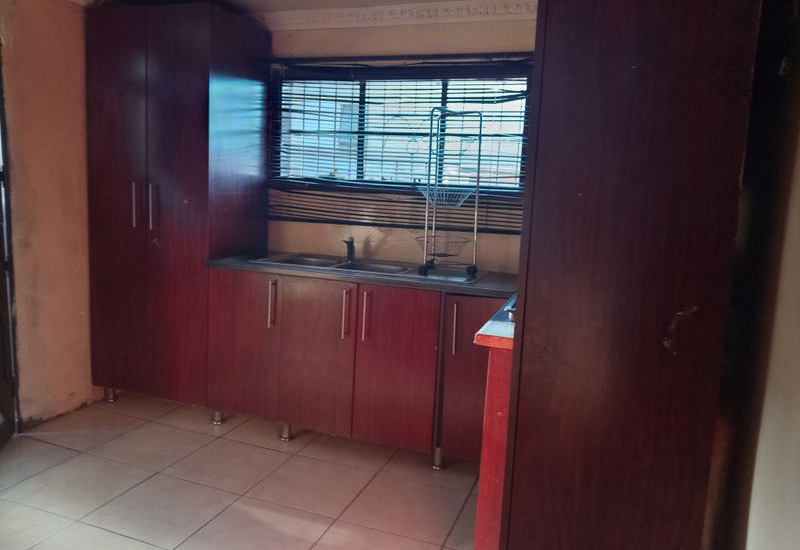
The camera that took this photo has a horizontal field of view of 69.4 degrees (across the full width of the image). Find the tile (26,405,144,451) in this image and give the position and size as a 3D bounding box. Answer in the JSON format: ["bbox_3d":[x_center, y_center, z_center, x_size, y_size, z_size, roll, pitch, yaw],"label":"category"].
[{"bbox_3d":[-1.603,0.800,2.968,0.430,0.010,0.430,6,8,19],"label":"tile"}]

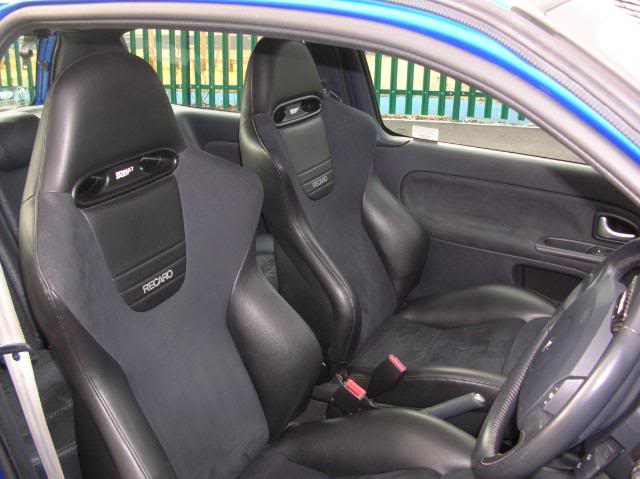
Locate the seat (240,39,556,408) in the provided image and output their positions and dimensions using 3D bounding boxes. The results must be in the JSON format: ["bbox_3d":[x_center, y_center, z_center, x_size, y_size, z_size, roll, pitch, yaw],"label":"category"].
[{"bbox_3d":[0.220,-0.015,1.661,0.880,0.940,0.540,12,24,27],"label":"seat"}]

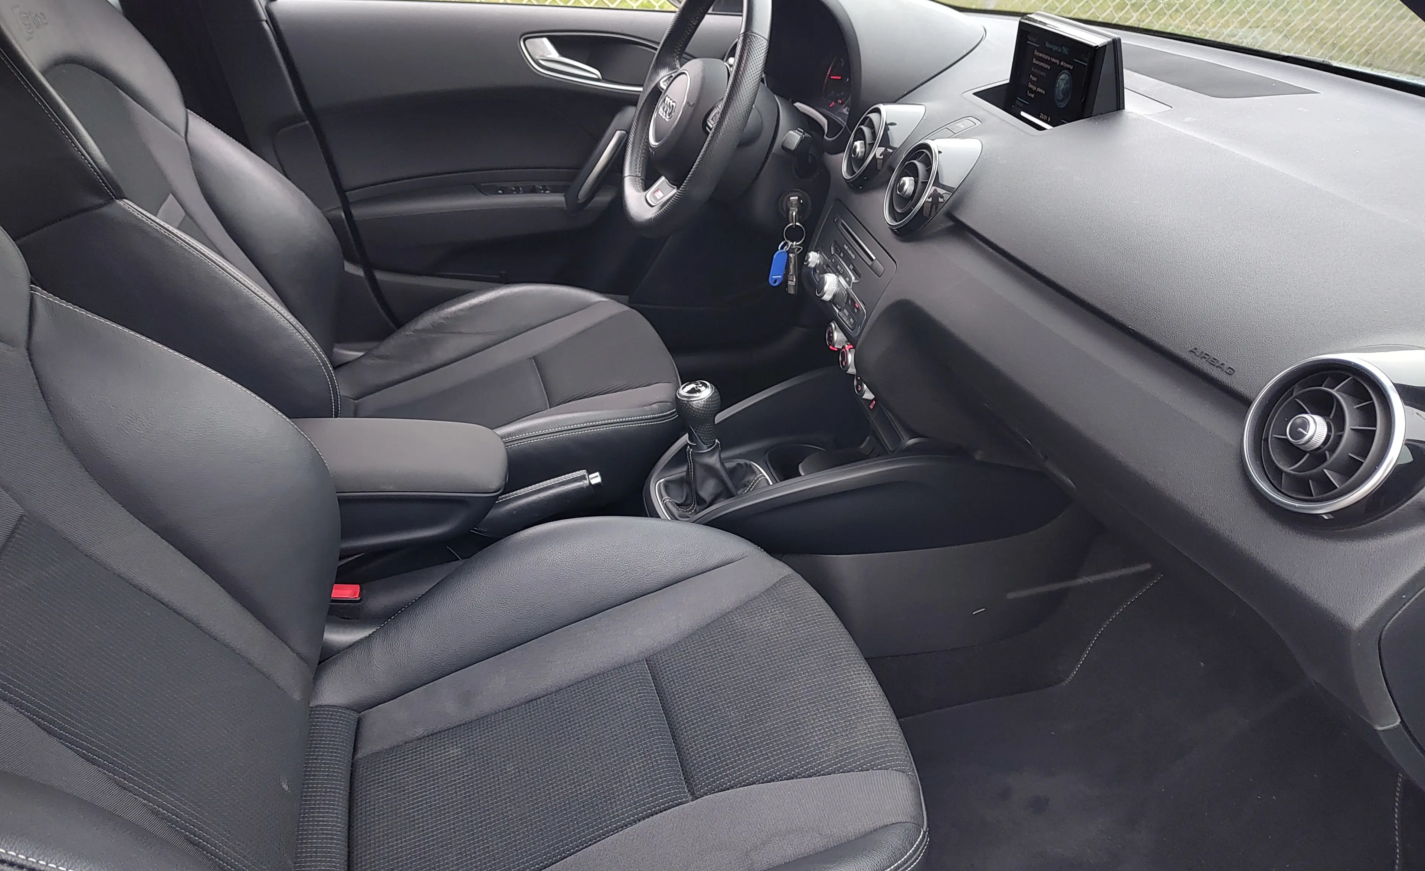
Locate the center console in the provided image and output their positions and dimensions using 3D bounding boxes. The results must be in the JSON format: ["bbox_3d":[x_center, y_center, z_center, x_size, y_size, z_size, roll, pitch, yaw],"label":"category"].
[{"bbox_3d":[0.170,0.000,1.139,0.500,0.500,0.270,-9,33,-14],"label":"center console"}]

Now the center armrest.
[{"bbox_3d":[-0.349,0.043,0.988,0.275,0.100,0.135,-4,32,-17],"label":"center armrest"}]

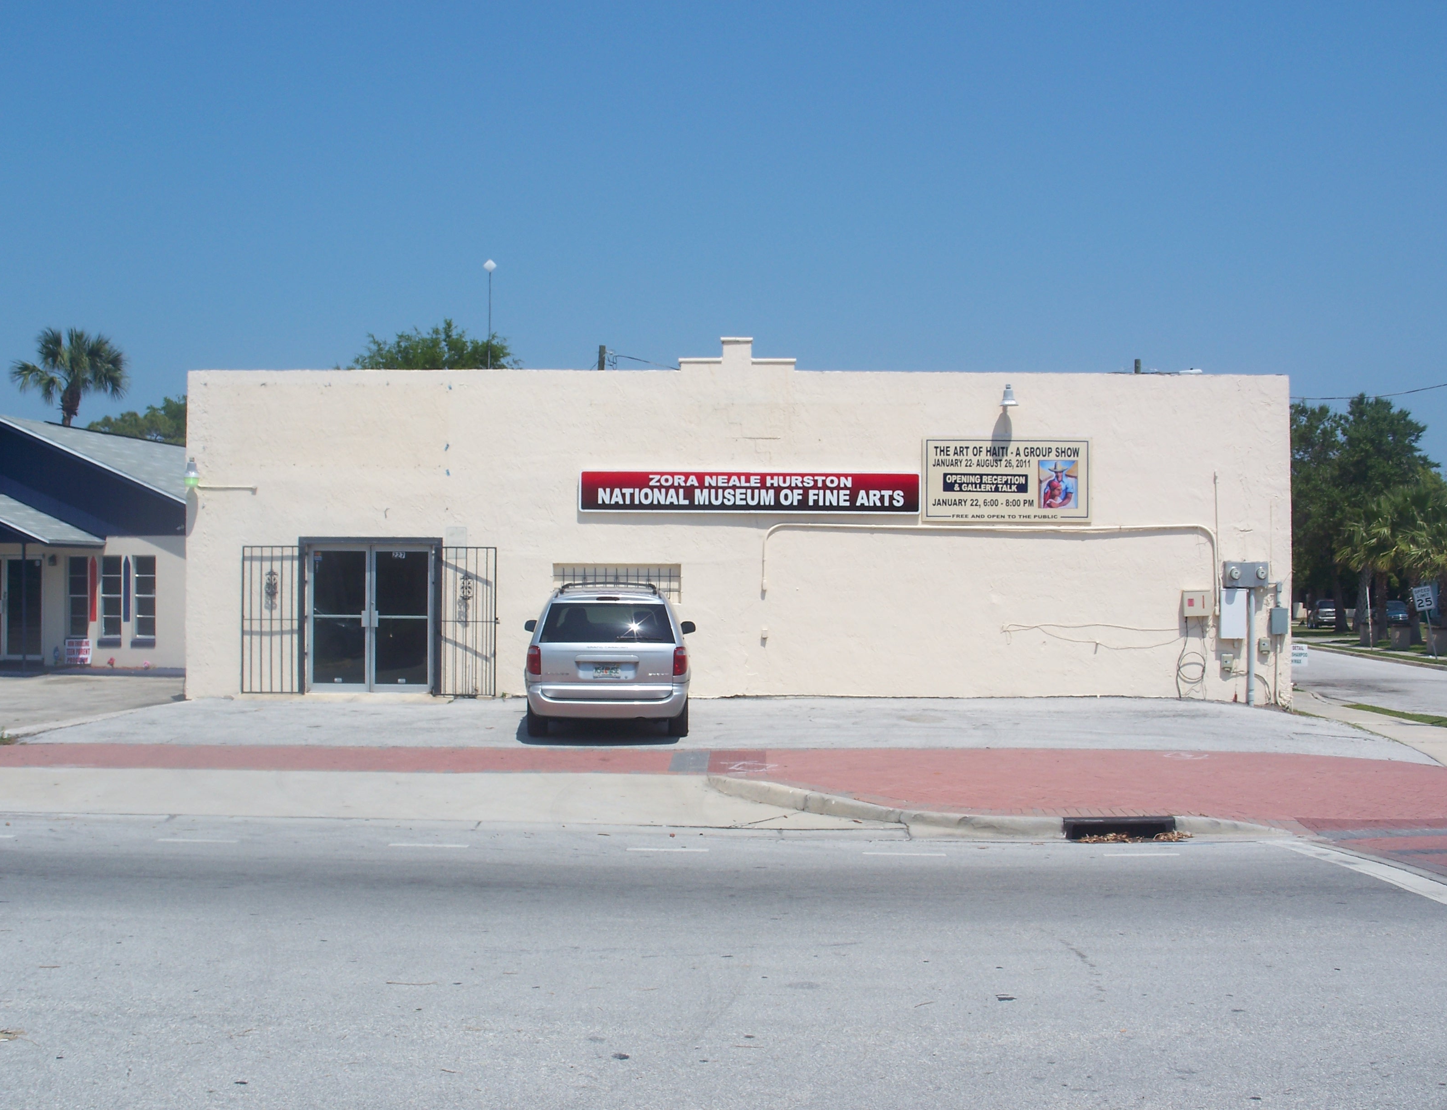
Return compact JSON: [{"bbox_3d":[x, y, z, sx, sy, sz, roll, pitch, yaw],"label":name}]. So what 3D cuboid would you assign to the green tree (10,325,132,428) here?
[{"bbox_3d":[-19.220,-2.100,54.000,3.500,9.200,3.500,0,-1,0],"label":"green tree"}]

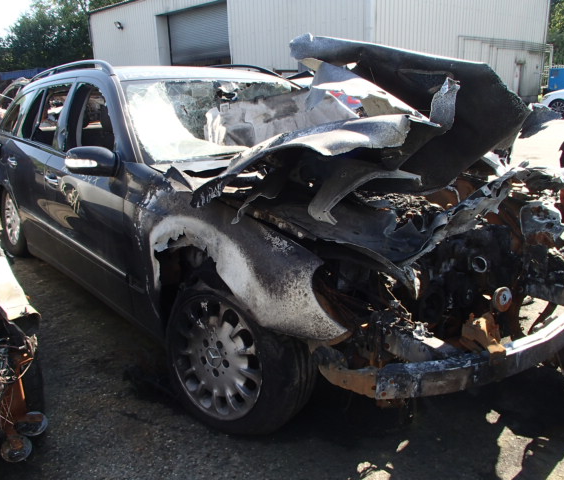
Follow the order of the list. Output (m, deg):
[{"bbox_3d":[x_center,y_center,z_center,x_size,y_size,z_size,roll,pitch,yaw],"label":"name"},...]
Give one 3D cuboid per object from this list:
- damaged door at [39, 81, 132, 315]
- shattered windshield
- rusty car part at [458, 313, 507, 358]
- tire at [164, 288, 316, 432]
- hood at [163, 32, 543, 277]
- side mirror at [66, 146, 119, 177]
[{"bbox_3d":[-0.943,-0.278,2.679,0.250,1.070,1.140,-11,18,-38],"label":"damaged door"},{"bbox_3d":[-0.176,-0.679,2.902,1.400,0.170,0.830,-11,48,-38],"label":"shattered windshield"},{"bbox_3d":[0.614,0.300,1.628,0.130,0.130,0.130,-11,18,-38],"label":"rusty car part"},{"bbox_3d":[-0.174,0.404,1.910,0.645,0.645,0.235,12,13,37],"label":"tire"},{"bbox_3d":[0.500,-0.430,2.156,1.400,0.700,1.100,-11,18,-38],"label":"hood"},{"bbox_3d":[-0.822,-0.347,2.254,0.210,0.135,0.135,-11,18,-38],"label":"side mirror"}]

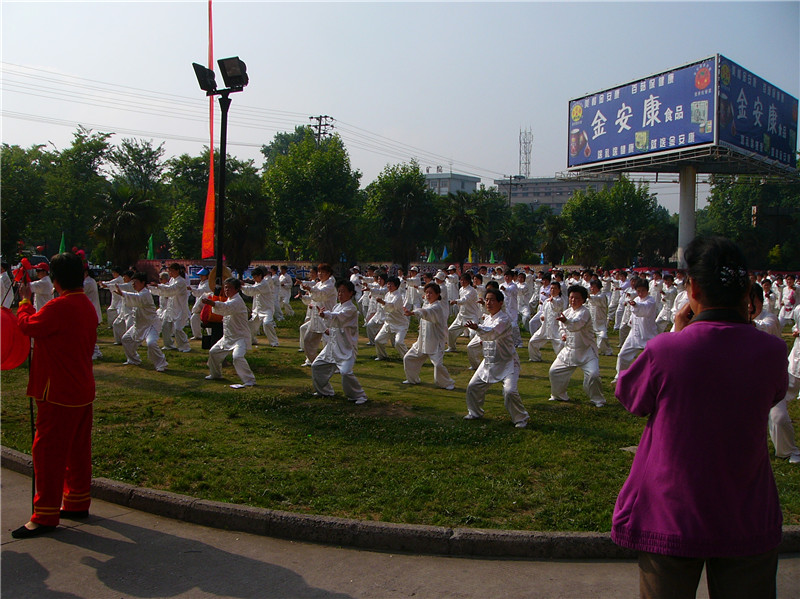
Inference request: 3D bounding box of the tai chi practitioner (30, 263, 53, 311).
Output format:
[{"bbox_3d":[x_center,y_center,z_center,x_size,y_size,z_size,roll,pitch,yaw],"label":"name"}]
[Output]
[{"bbox_3d":[-6.025,0.077,13.936,0.750,1.393,0.600,0,3,-20],"label":"tai chi practitioner"}]

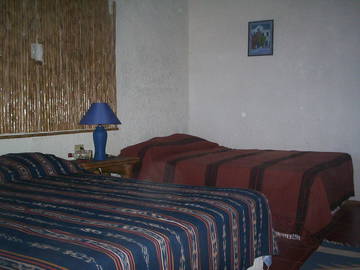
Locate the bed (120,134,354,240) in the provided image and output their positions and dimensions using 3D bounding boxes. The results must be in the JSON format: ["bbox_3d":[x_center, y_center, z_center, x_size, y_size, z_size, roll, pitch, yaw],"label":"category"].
[{"bbox_3d":[0.592,0.384,4.058,2.000,0.730,1.380,2,5,29],"label":"bed"}]

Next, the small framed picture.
[{"bbox_3d":[0.934,-1.111,4.550,0.285,0.395,0.025,2,5,24],"label":"small framed picture"}]

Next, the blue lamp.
[{"bbox_3d":[-0.688,-0.028,3.420,0.355,0.497,0.355,0,4,0],"label":"blue lamp"}]

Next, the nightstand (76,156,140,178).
[{"bbox_3d":[-0.720,0.529,3.537,0.380,0.600,0.640,2,5,29],"label":"nightstand"}]

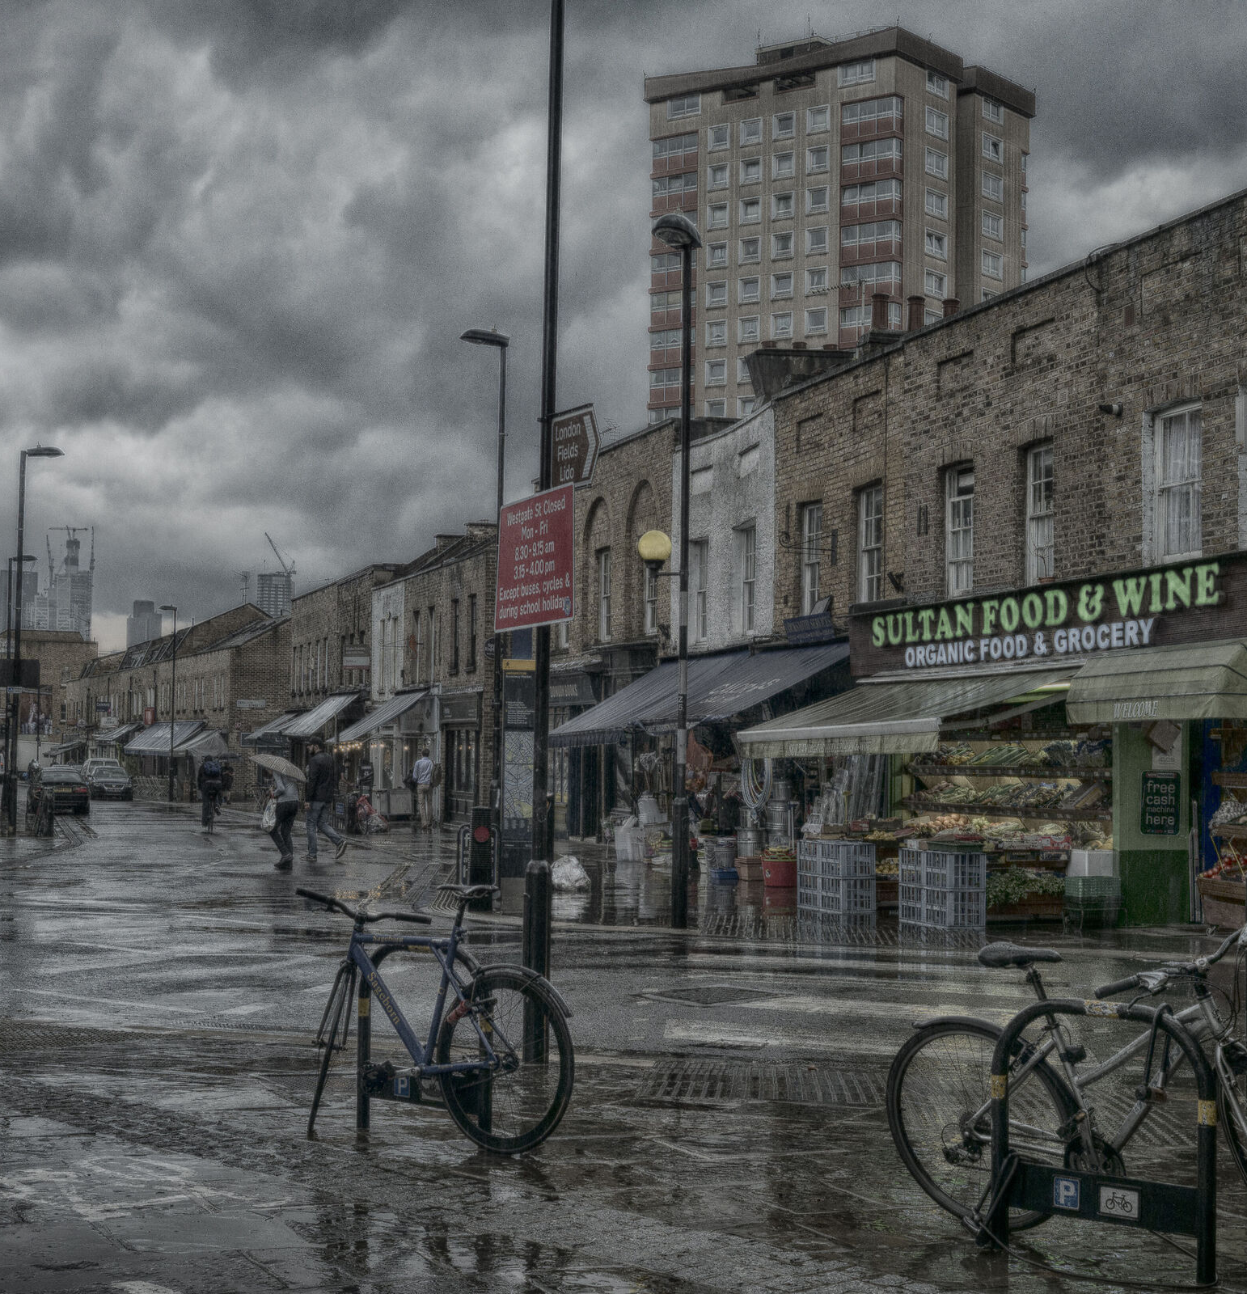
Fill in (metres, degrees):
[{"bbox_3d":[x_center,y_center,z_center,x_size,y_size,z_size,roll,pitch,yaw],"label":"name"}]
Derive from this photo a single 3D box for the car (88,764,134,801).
[{"bbox_3d":[-21.377,5.620,92.123,1.760,1.450,4.400,2,-3,-14],"label":"car"}]

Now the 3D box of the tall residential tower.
[{"bbox_3d":[14.729,-15.200,151.305,19.400,50.500,17.800,-2,-4,38],"label":"tall residential tower"}]

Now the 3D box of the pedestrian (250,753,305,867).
[{"bbox_3d":[-5.039,2.378,32.347,0.850,1.720,0.850,1,-3,0],"label":"pedestrian"}]

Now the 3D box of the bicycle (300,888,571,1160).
[{"bbox_3d":[-0.800,1.435,8.683,1.610,1.000,0.530,-1,-4,37],"label":"bicycle"}]

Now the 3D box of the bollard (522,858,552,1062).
[{"bbox_3d":[-0.434,1.620,11.429,0.140,1.050,0.140,1,-3,0],"label":"bollard"}]

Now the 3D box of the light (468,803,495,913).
[{"bbox_3d":[-1.442,2.140,22.529,0.220,1.080,0.200,1,-3,-8],"label":"light"}]

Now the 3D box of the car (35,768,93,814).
[{"bbox_3d":[-16.947,4.336,66.971,1.740,1.420,4.400,2,-3,-14],"label":"car"}]

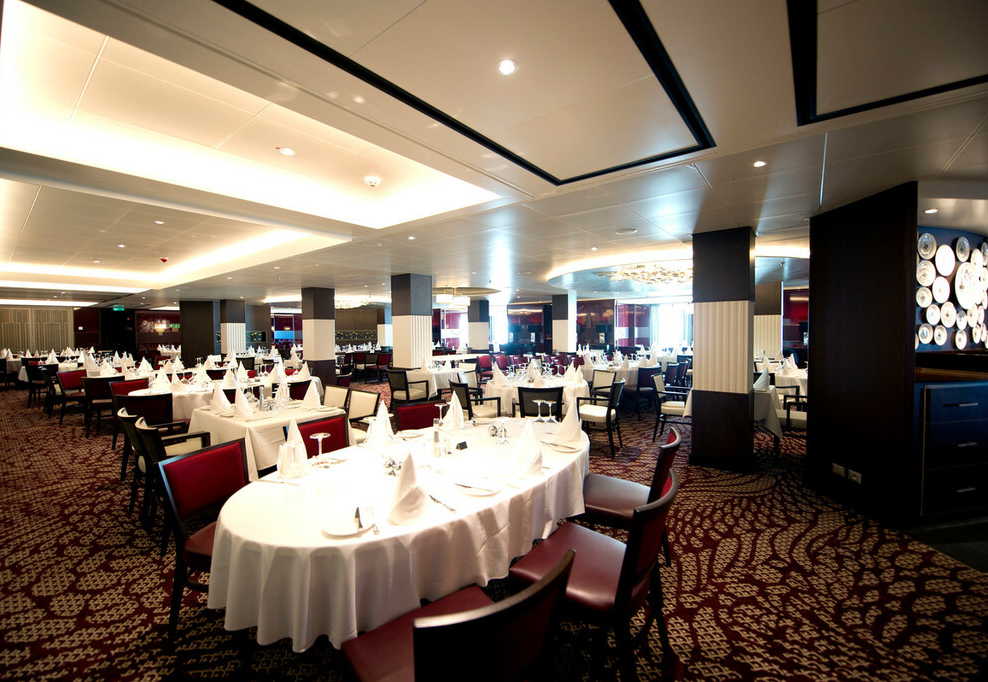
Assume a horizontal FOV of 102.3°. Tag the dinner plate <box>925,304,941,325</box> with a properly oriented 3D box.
[{"bbox_3d":[4.297,-0.253,3.890,0.200,0.200,0.025,-1,2,-14],"label":"dinner plate"}]

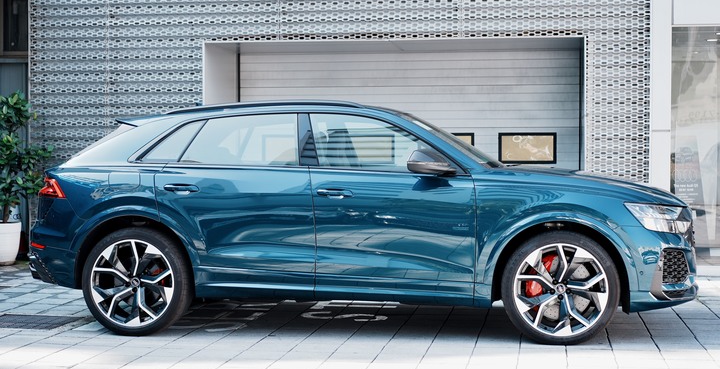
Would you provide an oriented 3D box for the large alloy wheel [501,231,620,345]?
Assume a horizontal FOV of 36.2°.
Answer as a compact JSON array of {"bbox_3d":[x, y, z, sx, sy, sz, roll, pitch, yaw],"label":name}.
[{"bbox_3d":[1.373,0.711,7.520,0.790,0.785,0.290,0,1,9],"label":"large alloy wheel"}]

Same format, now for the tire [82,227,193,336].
[{"bbox_3d":[-1.595,0.697,7.950,0.790,0.785,0.290,0,1,8],"label":"tire"}]

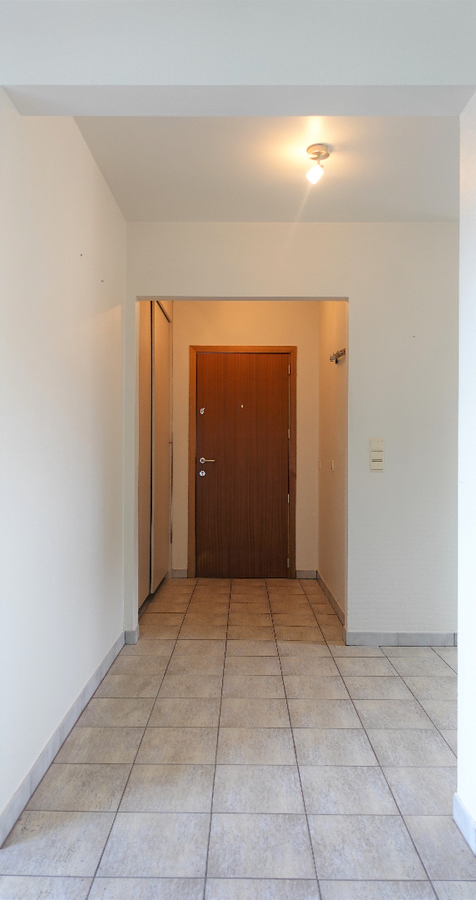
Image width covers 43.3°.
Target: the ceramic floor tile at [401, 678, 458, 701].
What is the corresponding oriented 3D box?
[{"bbox_3d":[0.982,1.176,2.943,0.300,0.010,0.297,0,0,0],"label":"ceramic floor tile"}]

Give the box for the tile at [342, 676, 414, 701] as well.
[{"bbox_3d":[0.679,1.167,2.934,0.299,0.010,0.292,0,0,0],"label":"tile"}]

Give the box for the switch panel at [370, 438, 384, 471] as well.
[{"bbox_3d":[0.825,0.031,3.547,0.083,0.200,0.013,0,0,1],"label":"switch panel"}]

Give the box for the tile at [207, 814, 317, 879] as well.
[{"bbox_3d":[0.066,1.156,1.754,0.298,0.010,0.293,0,0,1],"label":"tile"}]

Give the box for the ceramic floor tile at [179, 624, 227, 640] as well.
[{"bbox_3d":[-0.219,1.172,3.840,0.300,0.010,0.297,0,0,0],"label":"ceramic floor tile"}]

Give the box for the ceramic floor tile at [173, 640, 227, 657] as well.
[{"bbox_3d":[-0.218,1.158,3.503,0.298,0.010,0.293,0,0,1],"label":"ceramic floor tile"}]

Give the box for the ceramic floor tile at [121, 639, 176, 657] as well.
[{"bbox_3d":[-0.522,1.164,3.527,0.299,0.010,0.294,0,0,0],"label":"ceramic floor tile"}]

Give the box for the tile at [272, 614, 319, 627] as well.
[{"bbox_3d":[0.387,1.166,4.108,0.299,0.010,0.292,0,0,0],"label":"tile"}]

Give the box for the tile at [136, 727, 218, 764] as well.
[{"bbox_3d":[-0.232,1.162,2.356,0.299,0.010,0.292,0,0,0],"label":"tile"}]

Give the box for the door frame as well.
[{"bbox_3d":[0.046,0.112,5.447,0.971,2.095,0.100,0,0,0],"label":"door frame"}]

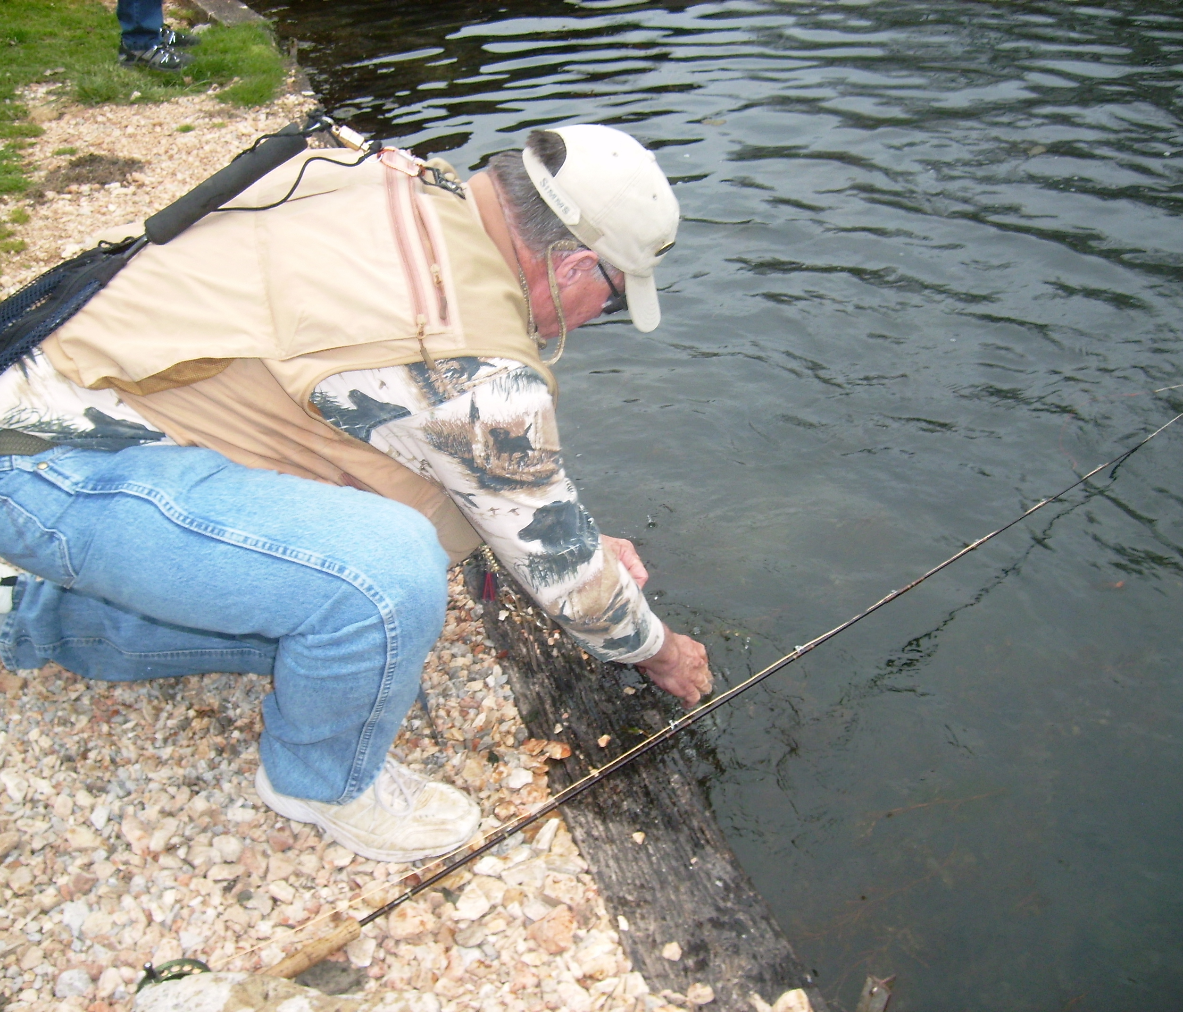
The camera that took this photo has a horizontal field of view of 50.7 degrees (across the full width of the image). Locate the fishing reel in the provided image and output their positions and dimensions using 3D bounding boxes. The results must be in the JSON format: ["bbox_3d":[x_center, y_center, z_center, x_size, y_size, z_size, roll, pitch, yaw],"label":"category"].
[{"bbox_3d":[-0.461,0.558,1.409,0.090,0.052,0.098,-29,39,-33],"label":"fishing reel"}]

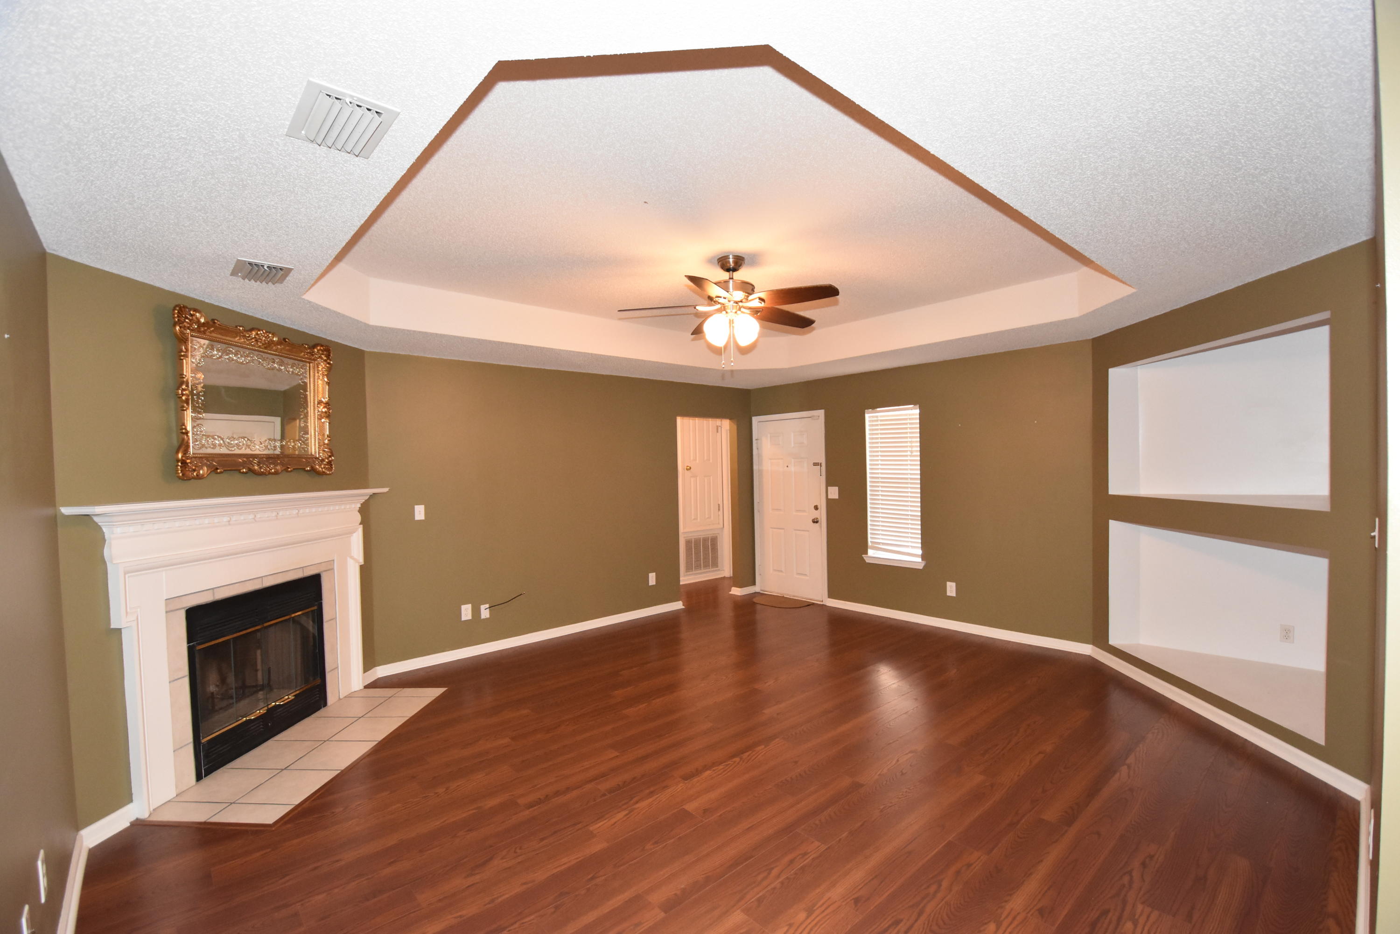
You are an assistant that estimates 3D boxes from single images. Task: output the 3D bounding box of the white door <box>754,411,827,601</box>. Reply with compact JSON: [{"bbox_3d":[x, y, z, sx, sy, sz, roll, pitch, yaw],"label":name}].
[{"bbox_3d":[1.004,0.432,6.587,0.080,2.070,1.000,-2,1,-43],"label":"white door"}]

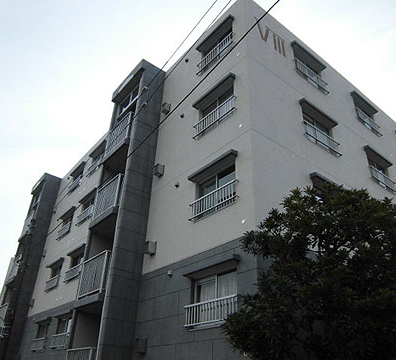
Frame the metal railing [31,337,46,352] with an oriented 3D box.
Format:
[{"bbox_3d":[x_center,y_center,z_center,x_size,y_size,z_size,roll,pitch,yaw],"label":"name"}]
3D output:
[{"bbox_3d":[-7.170,7.378,16.203,0.102,0.472,1.846,23,-36,-31],"label":"metal railing"}]

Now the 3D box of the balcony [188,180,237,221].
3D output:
[{"bbox_3d":[0.376,0.551,9.249,0.102,0.472,1.846,23,-36,-31],"label":"balcony"}]

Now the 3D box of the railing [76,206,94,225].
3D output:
[{"bbox_3d":[-5.151,1.642,16.456,0.140,0.465,1.810,24,-36,-31],"label":"railing"}]

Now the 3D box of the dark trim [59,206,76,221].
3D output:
[{"bbox_3d":[-6.753,1.747,18.714,0.220,0.130,1.790,24,-36,-31],"label":"dark trim"}]

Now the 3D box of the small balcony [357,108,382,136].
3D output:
[{"bbox_3d":[6.646,-2.210,14.010,1.700,0.490,0.140,24,-36,-31],"label":"small balcony"}]

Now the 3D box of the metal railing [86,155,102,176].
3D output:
[{"bbox_3d":[-5.047,-0.574,17.749,0.140,0.490,1.810,24,-36,-31],"label":"metal railing"}]

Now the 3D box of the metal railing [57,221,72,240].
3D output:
[{"bbox_3d":[-6.876,2.677,18.551,0.110,0.470,1.760,24,-36,-32],"label":"metal railing"}]

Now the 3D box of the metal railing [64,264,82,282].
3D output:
[{"bbox_3d":[-5.454,4.090,15.739,0.102,0.472,1.846,23,-36,-31],"label":"metal railing"}]

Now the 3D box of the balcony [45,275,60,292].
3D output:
[{"bbox_3d":[-7.098,5.075,17.577,0.102,0.472,1.846,23,-36,-31],"label":"balcony"}]

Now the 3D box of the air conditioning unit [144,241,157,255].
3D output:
[{"bbox_3d":[-1.414,2.049,10.780,0.250,0.380,0.280,24,-36,-32],"label":"air conditioning unit"}]

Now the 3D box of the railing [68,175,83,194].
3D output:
[{"bbox_3d":[-6.778,0.330,19.912,0.110,0.500,1.760,24,-36,-32],"label":"railing"}]

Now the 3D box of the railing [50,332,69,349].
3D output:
[{"bbox_3d":[-5.510,6.375,14.353,0.102,0.472,1.846,23,-36,-31],"label":"railing"}]

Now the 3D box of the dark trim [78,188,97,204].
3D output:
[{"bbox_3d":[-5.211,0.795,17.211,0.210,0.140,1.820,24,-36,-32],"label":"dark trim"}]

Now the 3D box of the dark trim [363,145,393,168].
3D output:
[{"bbox_3d":[6.606,-0.832,13.169,1.700,0.140,0.220,24,-36,-31],"label":"dark trim"}]

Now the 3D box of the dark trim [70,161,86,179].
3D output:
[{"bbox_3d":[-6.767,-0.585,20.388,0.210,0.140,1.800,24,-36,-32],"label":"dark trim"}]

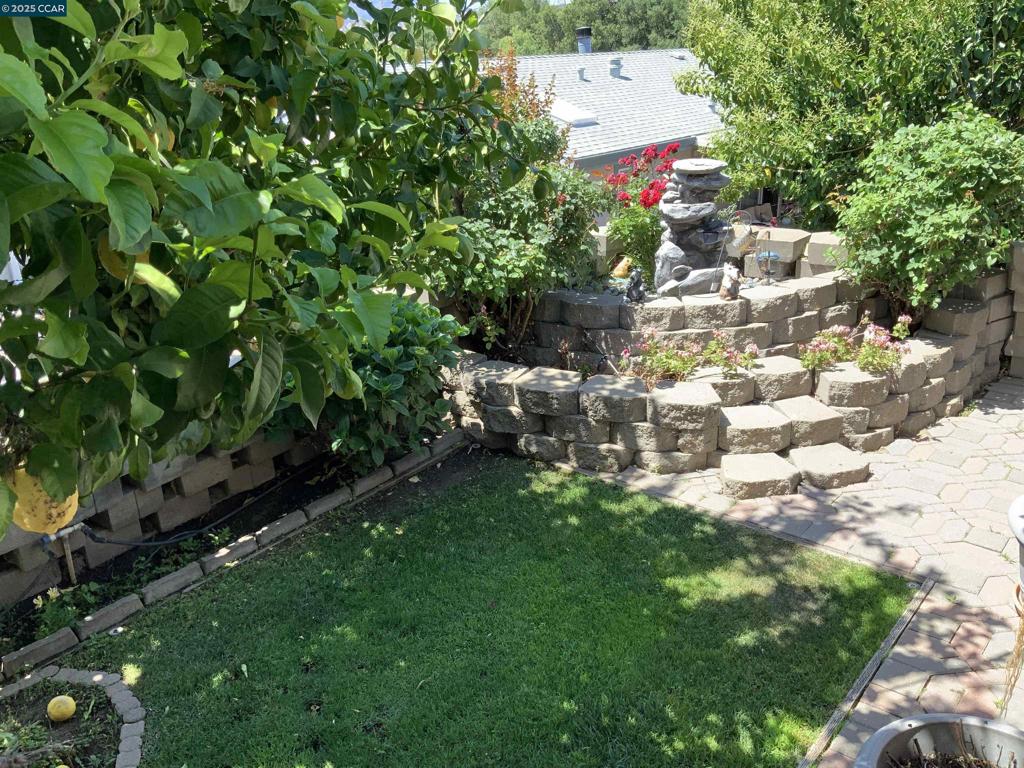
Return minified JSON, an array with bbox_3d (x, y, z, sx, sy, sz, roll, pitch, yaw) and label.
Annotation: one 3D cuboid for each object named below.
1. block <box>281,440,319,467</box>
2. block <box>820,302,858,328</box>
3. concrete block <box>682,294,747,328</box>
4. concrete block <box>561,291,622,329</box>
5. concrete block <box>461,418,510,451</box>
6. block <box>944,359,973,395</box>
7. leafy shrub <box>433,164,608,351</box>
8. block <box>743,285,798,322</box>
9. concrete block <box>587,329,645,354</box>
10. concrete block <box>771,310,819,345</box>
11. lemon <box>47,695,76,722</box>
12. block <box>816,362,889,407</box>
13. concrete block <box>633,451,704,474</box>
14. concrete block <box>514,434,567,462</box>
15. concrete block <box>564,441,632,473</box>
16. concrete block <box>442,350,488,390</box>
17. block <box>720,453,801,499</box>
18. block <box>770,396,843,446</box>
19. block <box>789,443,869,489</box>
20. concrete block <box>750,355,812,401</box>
[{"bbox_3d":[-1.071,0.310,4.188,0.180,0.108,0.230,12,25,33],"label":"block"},{"bbox_3d":[2.160,-0.478,5.883,0.400,0.153,0.315,-15,24,-30],"label":"block"},{"bbox_3d":[1.313,-0.495,5.617,0.410,0.154,0.305,0,22,6],"label":"concrete block"},{"bbox_3d":[0.546,-0.490,5.703,0.410,0.154,0.305,5,24,18],"label":"concrete block"},{"bbox_3d":[-0.089,0.303,5.629,0.416,0.157,0.307,12,26,32],"label":"concrete block"},{"bbox_3d":[2.928,-0.071,5.889,0.416,0.157,0.307,-20,28,-38],"label":"block"},{"bbox_3d":[0.052,-0.884,5.993,1.150,1.160,1.050,-3,22,0],"label":"leafy shrub"},{"bbox_3d":[1.690,-0.548,5.825,0.406,0.150,0.290,-9,23,-18],"label":"block"},{"bbox_3d":[0.707,-0.324,5.754,0.406,0.150,0.290,3,22,12],"label":"concrete block"},{"bbox_3d":[1.822,-0.400,5.711,0.400,0.153,0.315,-11,23,-23],"label":"concrete block"},{"bbox_3d":[-1.780,1.283,3.391,0.100,0.088,0.090,-2,21,1],"label":"lemon"},{"bbox_3d":[2.098,-0.021,5.322,0.410,0.154,0.305,1,23,9],"label":"block"},{"bbox_3d":[0.945,0.434,5.170,0.410,0.146,0.305,0,23,7],"label":"concrete block"},{"bbox_3d":[0.204,0.371,5.417,0.380,0.146,0.305,4,23,17],"label":"concrete block"},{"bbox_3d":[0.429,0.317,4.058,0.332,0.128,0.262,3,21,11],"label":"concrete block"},{"bbox_3d":[-0.347,-0.099,5.813,0.307,0.157,0.416,-17,26,-34],"label":"concrete block"},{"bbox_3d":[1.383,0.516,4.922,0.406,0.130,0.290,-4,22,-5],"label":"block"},{"bbox_3d":[1.785,0.234,5.209,0.370,0.150,0.300,-6,22,-9],"label":"block"},{"bbox_3d":[1.796,0.488,4.923,0.400,0.142,0.305,-9,23,-14],"label":"block"},{"bbox_3d":[1.688,-0.057,5.546,0.406,0.150,0.290,-5,22,-8],"label":"concrete block"}]

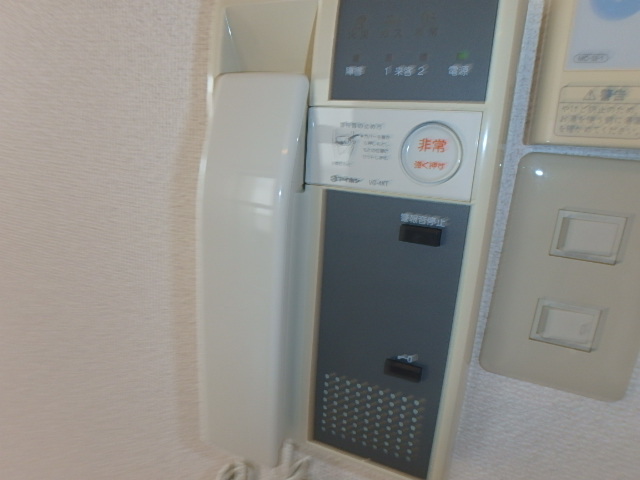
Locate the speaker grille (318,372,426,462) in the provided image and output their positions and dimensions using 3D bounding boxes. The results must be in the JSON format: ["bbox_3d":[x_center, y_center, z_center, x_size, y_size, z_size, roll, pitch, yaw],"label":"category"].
[{"bbox_3d":[0.029,0.104,0.228,0.057,0.042,0.006,9,18,21],"label":"speaker grille"}]

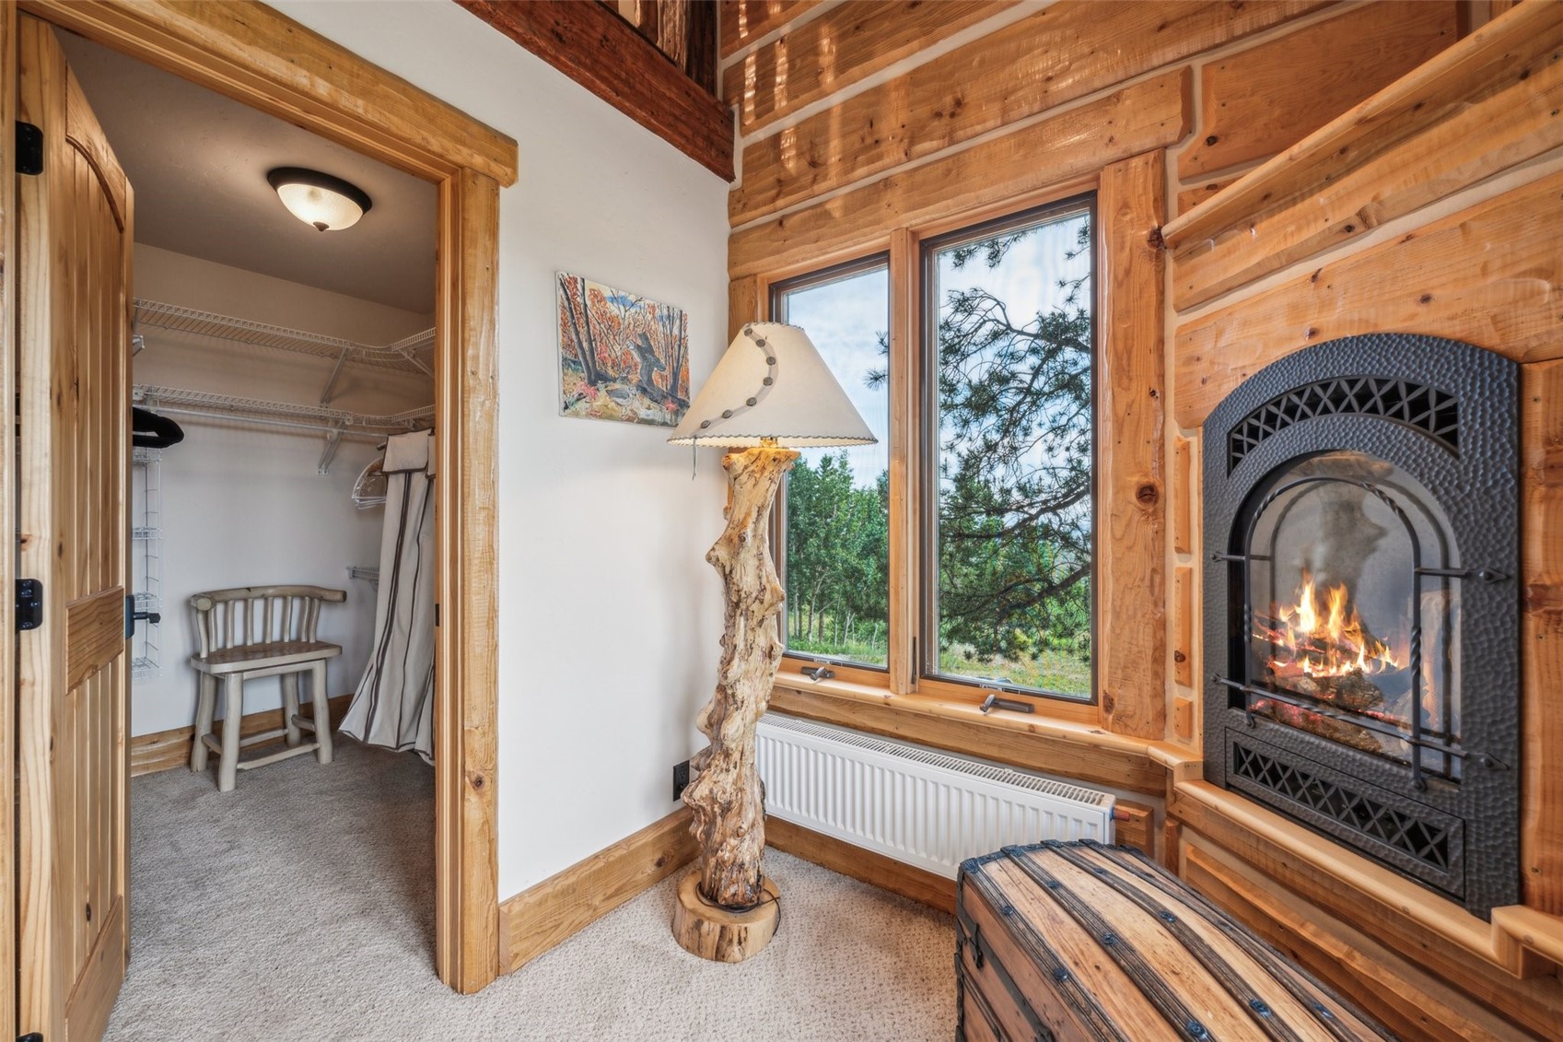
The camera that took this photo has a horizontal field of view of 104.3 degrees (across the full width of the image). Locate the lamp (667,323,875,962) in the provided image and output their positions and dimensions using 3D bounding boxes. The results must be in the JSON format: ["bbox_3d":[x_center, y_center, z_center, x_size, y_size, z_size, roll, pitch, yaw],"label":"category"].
[{"bbox_3d":[-0.024,0.312,1.745,0.595,1.730,0.595,0,0,0],"label":"lamp"}]

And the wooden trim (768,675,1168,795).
[{"bbox_3d":[0.379,0.609,1.897,1.370,0.130,0.090,0,0,36],"label":"wooden trim"}]

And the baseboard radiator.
[{"bbox_3d":[0.320,0.839,1.834,1.200,0.306,0.100,0,0,36],"label":"baseboard radiator"}]

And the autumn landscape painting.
[{"bbox_3d":[-0.476,-0.503,1.903,0.025,0.410,0.495,0,2,38],"label":"autumn landscape painting"}]

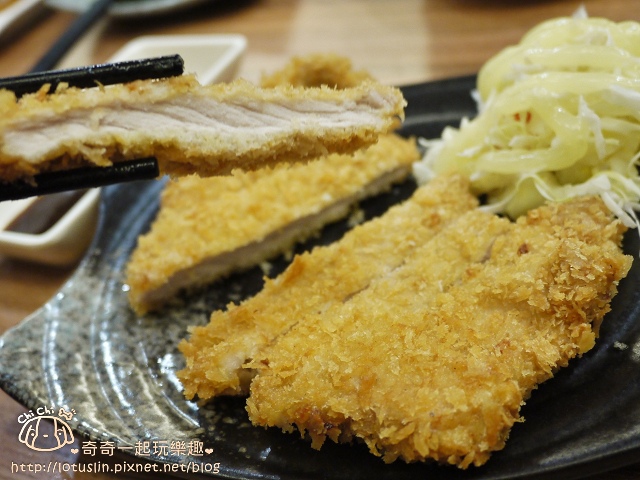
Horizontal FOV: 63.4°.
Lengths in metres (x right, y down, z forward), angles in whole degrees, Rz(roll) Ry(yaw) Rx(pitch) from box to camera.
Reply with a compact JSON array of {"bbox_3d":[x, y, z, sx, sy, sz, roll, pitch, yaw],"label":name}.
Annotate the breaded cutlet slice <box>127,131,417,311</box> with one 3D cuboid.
[{"bbox_3d":[-0.023,-0.022,0.240,0.150,0.014,0.066,-28,46,-30],"label":"breaded cutlet slice"}]

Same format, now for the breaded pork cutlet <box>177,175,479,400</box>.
[{"bbox_3d":[0.013,0.012,0.197,0.136,0.015,0.029,-29,47,-32],"label":"breaded pork cutlet"}]

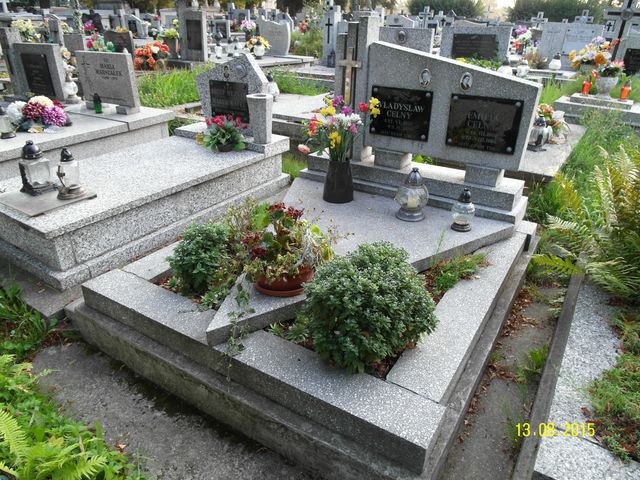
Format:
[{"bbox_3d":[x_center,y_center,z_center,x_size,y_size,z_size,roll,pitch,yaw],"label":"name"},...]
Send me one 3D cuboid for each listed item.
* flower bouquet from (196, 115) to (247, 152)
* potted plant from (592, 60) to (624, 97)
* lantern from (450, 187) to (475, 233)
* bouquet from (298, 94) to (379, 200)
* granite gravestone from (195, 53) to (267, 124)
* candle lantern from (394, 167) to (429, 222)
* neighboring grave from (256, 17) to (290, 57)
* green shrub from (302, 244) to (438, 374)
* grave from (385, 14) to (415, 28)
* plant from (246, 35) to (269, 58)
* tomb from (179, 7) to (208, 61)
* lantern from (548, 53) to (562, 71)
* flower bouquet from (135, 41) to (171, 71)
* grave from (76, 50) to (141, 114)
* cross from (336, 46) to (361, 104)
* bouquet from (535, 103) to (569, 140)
[{"bbox_3d":[-0.805,-0.888,3.650,0.333,0.282,0.299,15,30,29],"label":"flower bouquet"},{"bbox_3d":[3.804,-2.136,5.850,0.360,0.450,0.340,16,29,28],"label":"potted plant"},{"bbox_3d":[0.812,-0.179,2.507,0.130,0.235,0.130,16,29,28],"label":"lantern"},{"bbox_3d":[0.122,-0.552,2.756,0.470,0.650,0.410,16,31,29],"label":"bouquet"},{"bbox_3d":[-0.734,-1.211,3.696,0.690,0.645,0.090,14,28,25],"label":"granite gravestone"},{"bbox_3d":[0.547,-0.280,2.636,0.200,0.300,0.200,16,29,28],"label":"candle lantern"},{"bbox_3d":[-0.955,-4.323,9.405,0.756,0.739,0.130,16,31,29],"label":"neighboring grave"},{"bbox_3d":[0.197,0.235,1.699,0.510,0.460,0.510,0,27,0],"label":"green shrub"},{"bbox_3d":[2.564,-6.980,14.681,0.900,0.800,0.150,16,31,29],"label":"grave"},{"bbox_3d":[-1.243,-3.874,8.877,0.410,0.413,0.380,16,31,29],"label":"plant"},{"bbox_3d":[-2.836,-4.510,9.812,0.620,1.040,0.160,15,30,29],"label":"tomb"},{"bbox_3d":[3.707,-2.795,6.948,0.155,0.240,0.155,15,30,29],"label":"lantern"},{"bbox_3d":[-2.822,-3.050,7.302,0.550,0.380,0.500,16,31,29],"label":"flower bouquet"},{"bbox_3d":[-1.948,-1.471,4.143,0.800,0.524,0.130,16,31,29],"label":"grave"},{"bbox_3d":[0.205,-1.144,3.117,0.178,0.385,0.030,15,30,29],"label":"cross"},{"bbox_3d":[2.094,-1.049,3.945,0.270,0.303,0.250,16,31,29],"label":"bouquet"}]

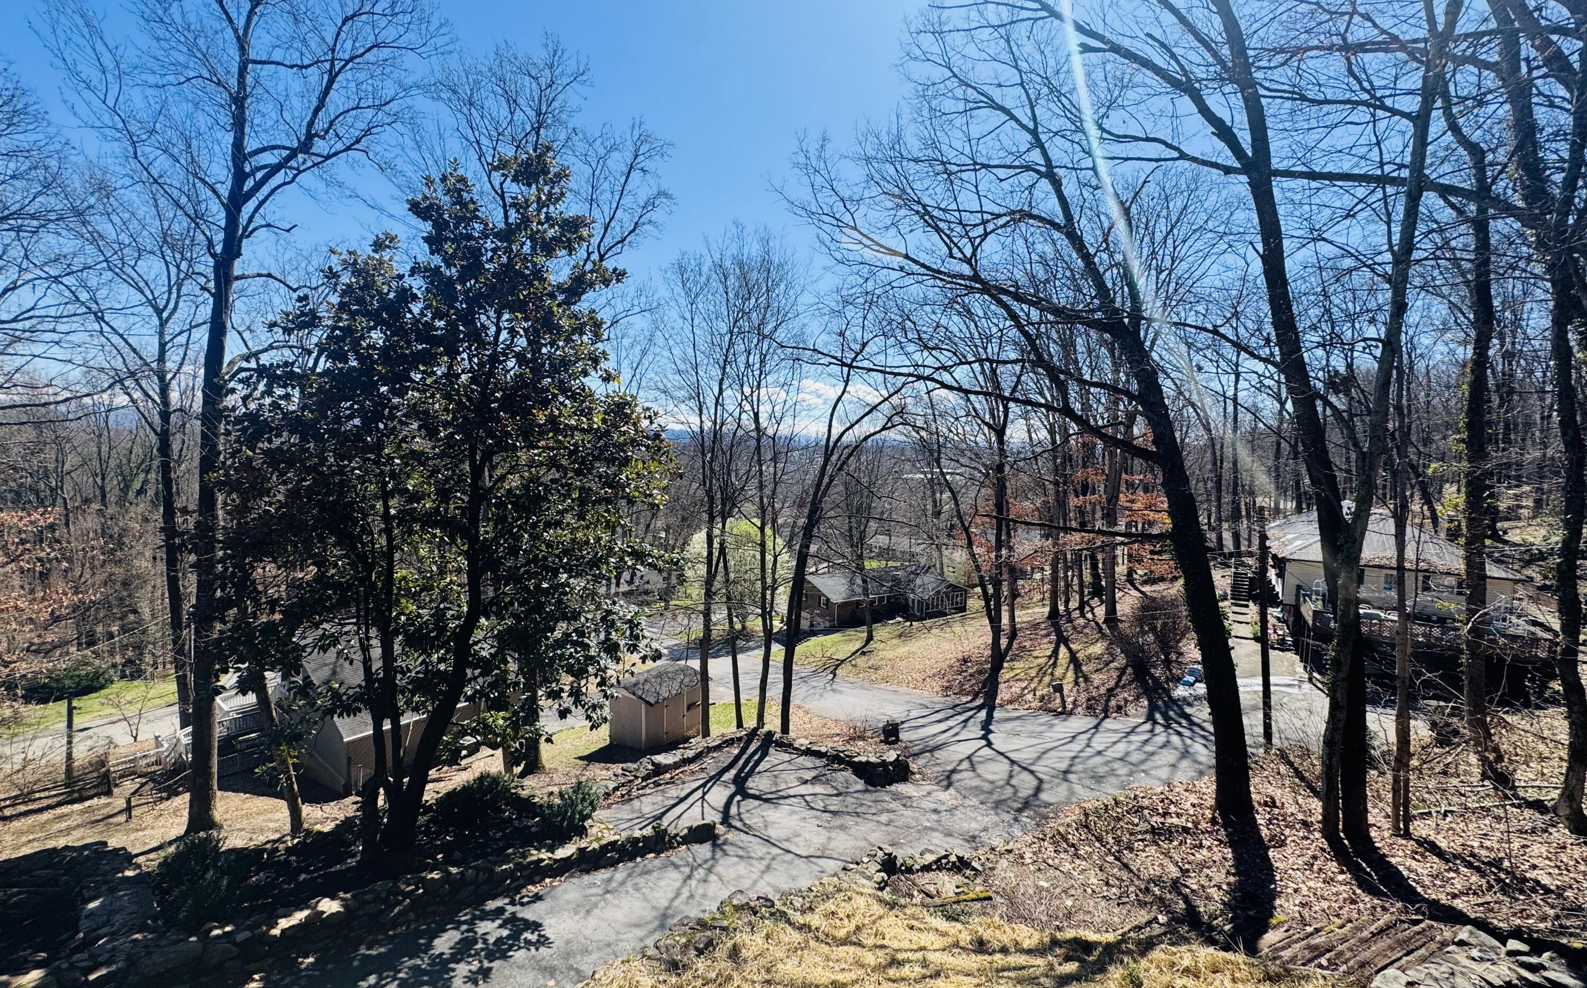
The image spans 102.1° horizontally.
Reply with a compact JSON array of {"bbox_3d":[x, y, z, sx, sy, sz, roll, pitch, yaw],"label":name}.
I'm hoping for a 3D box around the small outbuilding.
[{"bbox_3d":[-5.437,8.419,25.972,2.410,2.247,3.727,2,5,29],"label":"small outbuilding"}]

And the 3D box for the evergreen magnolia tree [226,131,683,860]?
[{"bbox_3d":[-6.650,0.420,12.800,8.100,14.000,7.700,0,4,0],"label":"evergreen magnolia tree"}]

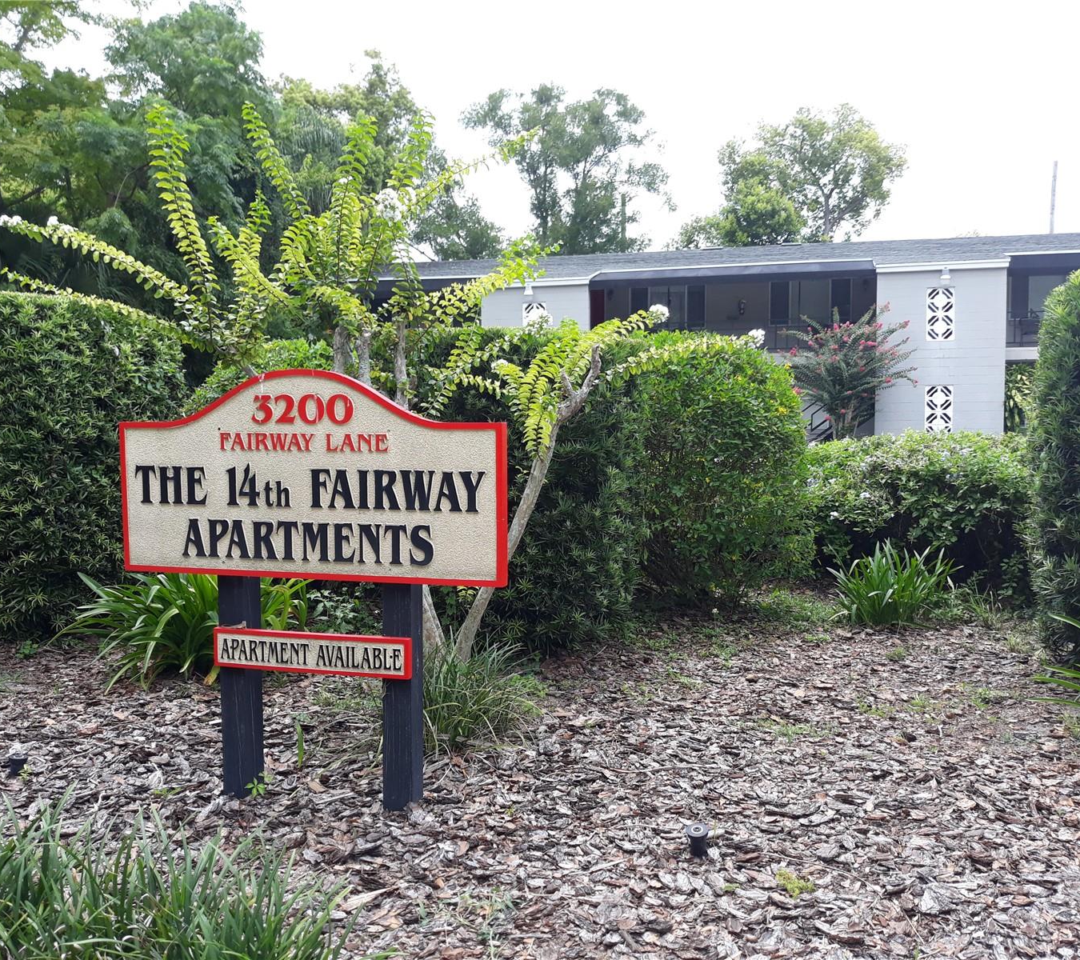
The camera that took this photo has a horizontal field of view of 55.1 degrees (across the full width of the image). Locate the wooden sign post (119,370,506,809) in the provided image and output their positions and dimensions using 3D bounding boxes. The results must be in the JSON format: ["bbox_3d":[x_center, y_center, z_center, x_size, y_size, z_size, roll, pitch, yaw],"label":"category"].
[{"bbox_3d":[-0.678,0.330,3.127,1.220,1.315,0.140,1,4,14],"label":"wooden sign post"}]

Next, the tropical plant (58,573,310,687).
[{"bbox_3d":[-1.578,0.625,4.702,1.050,0.510,0.920,1,4,10],"label":"tropical plant"}]

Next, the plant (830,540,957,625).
[{"bbox_3d":[2.021,0.568,5.932,0.710,0.440,0.660,1,4,10],"label":"plant"}]

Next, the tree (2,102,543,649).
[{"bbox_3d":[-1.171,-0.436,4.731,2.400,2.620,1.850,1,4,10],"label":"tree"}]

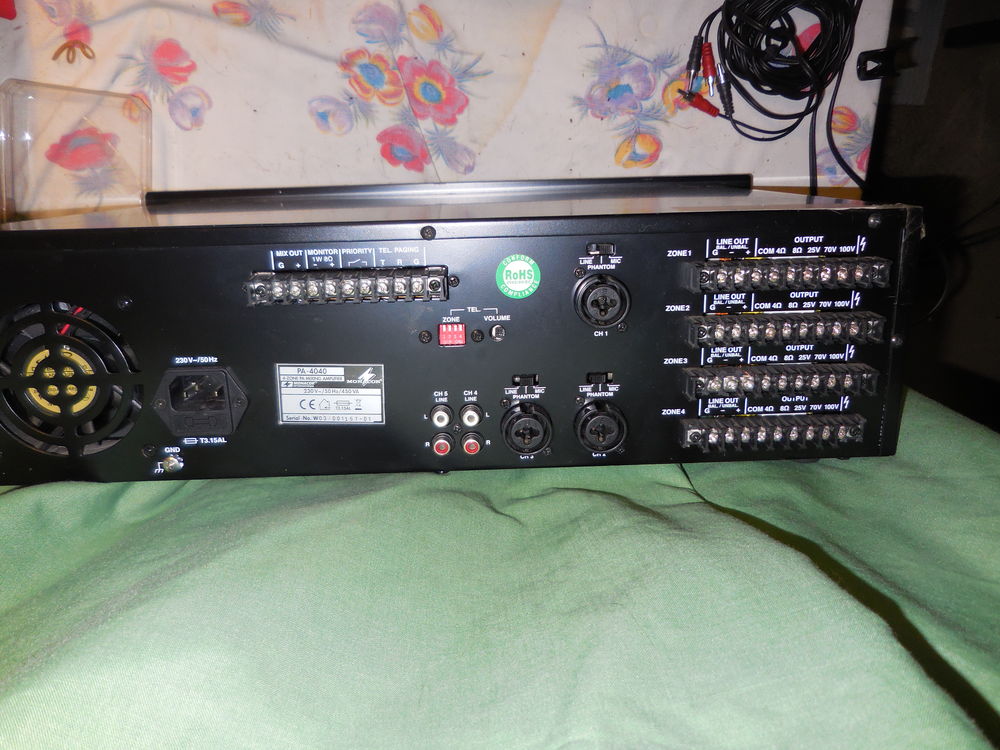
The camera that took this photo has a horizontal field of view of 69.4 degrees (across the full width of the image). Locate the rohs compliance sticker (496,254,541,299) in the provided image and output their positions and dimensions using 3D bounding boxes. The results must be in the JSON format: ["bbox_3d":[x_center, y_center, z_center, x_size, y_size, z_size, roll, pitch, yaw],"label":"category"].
[{"bbox_3d":[0.009,-0.045,0.329,0.020,0.020,0.001,-2,15,-1],"label":"rohs compliance sticker"}]

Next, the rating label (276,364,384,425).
[{"bbox_3d":[-0.080,0.009,0.341,0.051,0.030,0.001,1,15,-1],"label":"rating label"}]

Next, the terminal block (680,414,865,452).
[{"bbox_3d":[0.130,0.028,0.344,0.085,0.012,0.014,-2,15,-1],"label":"terminal block"}]

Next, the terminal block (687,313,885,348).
[{"bbox_3d":[0.130,-0.021,0.331,0.086,0.012,0.014,-2,15,-1],"label":"terminal block"}]

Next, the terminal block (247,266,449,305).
[{"bbox_3d":[-0.067,-0.040,0.322,0.086,0.013,0.014,-2,15,-1],"label":"terminal block"}]

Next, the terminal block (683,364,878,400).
[{"bbox_3d":[0.130,0.004,0.338,0.086,0.012,0.014,-2,15,-1],"label":"terminal block"}]

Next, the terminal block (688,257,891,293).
[{"bbox_3d":[0.129,-0.045,0.325,0.086,0.012,0.014,-2,15,-1],"label":"terminal block"}]

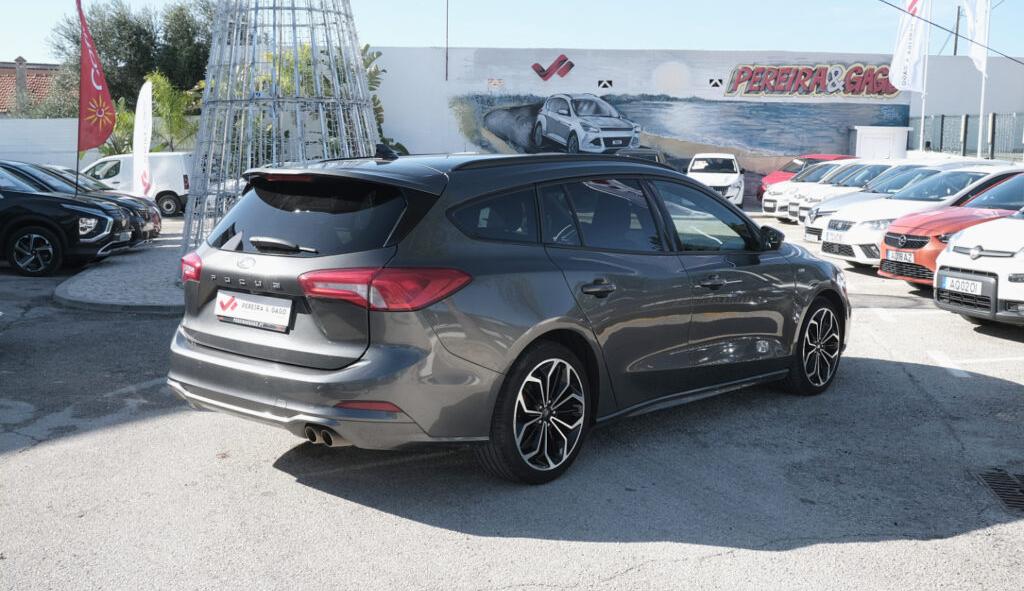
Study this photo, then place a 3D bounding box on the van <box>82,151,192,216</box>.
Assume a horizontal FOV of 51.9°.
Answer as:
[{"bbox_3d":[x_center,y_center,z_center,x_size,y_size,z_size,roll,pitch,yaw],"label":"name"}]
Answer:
[{"bbox_3d":[-11.144,-3.228,30.144,4.450,1.820,1.880,0,7,-5],"label":"van"}]

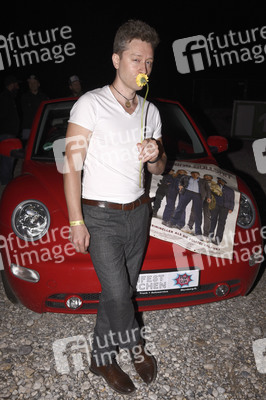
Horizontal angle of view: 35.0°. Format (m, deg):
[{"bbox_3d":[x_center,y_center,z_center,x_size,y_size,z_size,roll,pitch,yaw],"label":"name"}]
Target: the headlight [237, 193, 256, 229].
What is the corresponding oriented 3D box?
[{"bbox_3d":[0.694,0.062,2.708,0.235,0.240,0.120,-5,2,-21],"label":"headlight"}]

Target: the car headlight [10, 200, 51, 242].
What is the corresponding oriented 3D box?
[{"bbox_3d":[-0.591,0.115,2.485,0.235,0.240,0.120,0,1,2],"label":"car headlight"}]

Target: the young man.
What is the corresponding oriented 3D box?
[{"bbox_3d":[-0.087,0.050,2.045,0.480,1.750,0.420,-4,14,-18],"label":"young man"}]

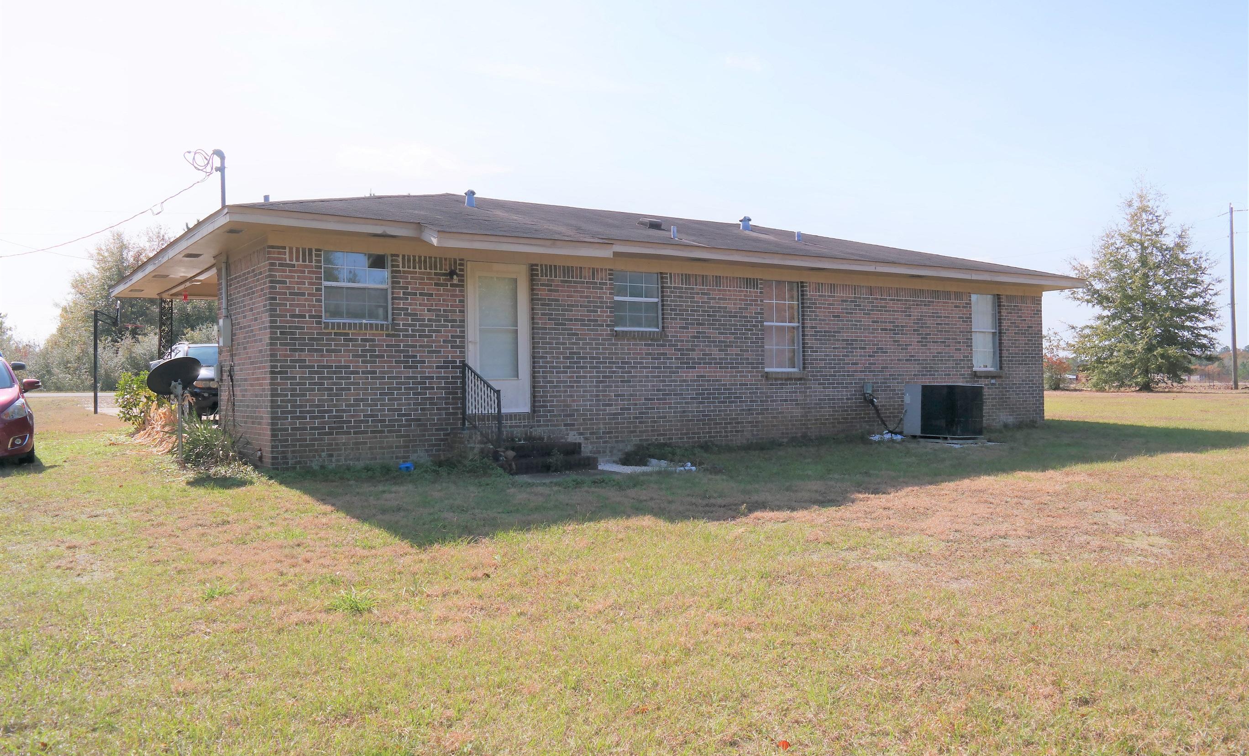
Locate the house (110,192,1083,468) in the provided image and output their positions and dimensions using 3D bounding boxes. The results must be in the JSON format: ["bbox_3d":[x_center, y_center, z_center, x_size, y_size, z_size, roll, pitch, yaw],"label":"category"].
[{"bbox_3d":[0.024,-1.081,18.405,16.171,4.490,9.994,0,-1,-33],"label":"house"}]

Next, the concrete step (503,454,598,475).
[{"bbox_3d":[-1.019,1.118,11.974,1.376,0.171,0.402,0,-1,-33],"label":"concrete step"}]

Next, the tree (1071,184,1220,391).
[{"bbox_3d":[27.841,-4.846,50.000,7.400,11.100,7.400,0,-1,-33],"label":"tree"}]

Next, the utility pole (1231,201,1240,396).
[{"bbox_3d":[34.536,-4.585,53.000,0.320,10.600,0.320,0,-1,-33],"label":"utility pole"}]

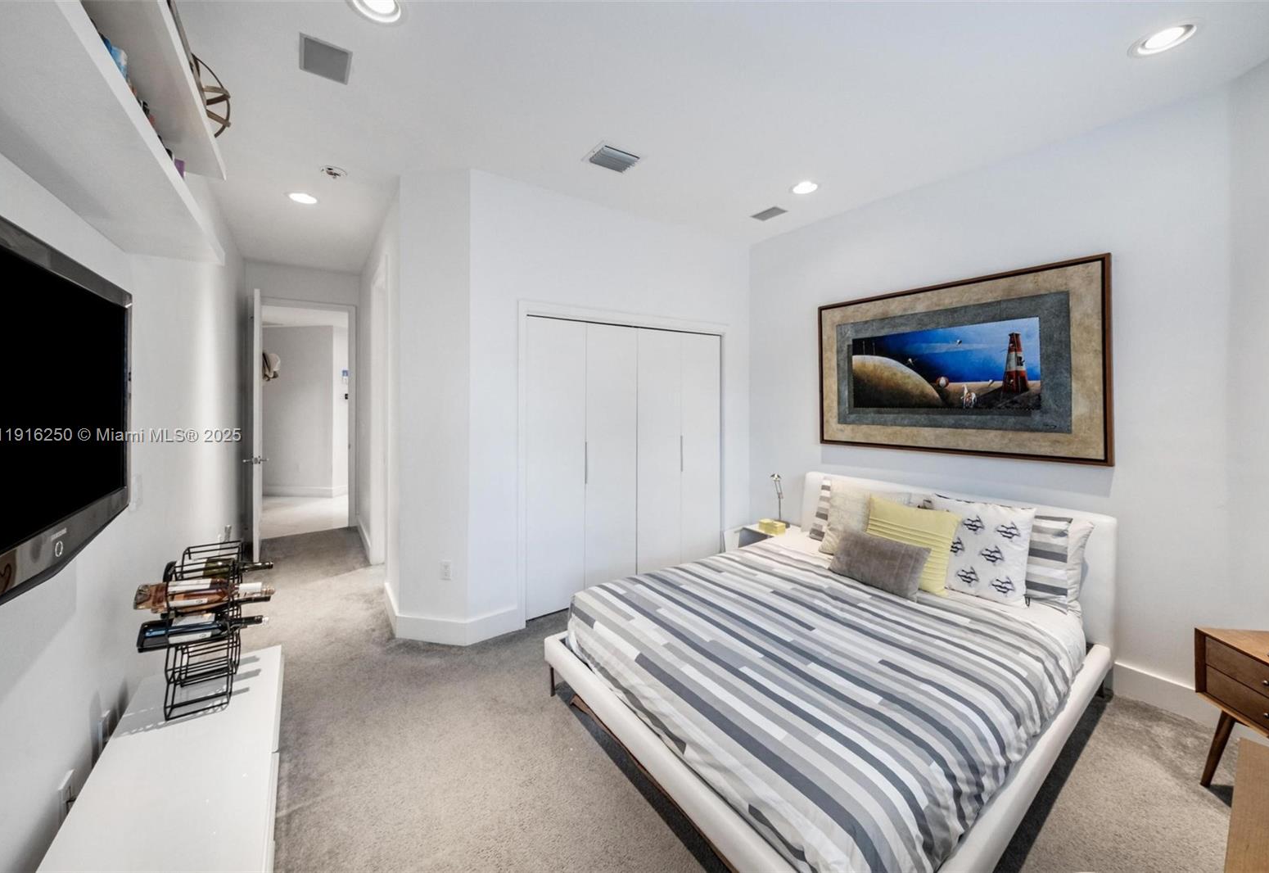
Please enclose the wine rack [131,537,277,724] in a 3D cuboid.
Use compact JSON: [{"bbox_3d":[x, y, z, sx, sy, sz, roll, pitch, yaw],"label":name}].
[{"bbox_3d":[-1.445,0.645,1.475,0.320,0.480,0.270,-2,3,-37],"label":"wine rack"}]

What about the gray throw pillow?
[{"bbox_3d":[1.230,0.600,2.192,0.120,0.250,0.430,41,-20,-27],"label":"gray throw pillow"}]

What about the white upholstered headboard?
[{"bbox_3d":[1.807,0.690,2.780,0.170,0.660,1.690,-2,3,-37],"label":"white upholstered headboard"}]

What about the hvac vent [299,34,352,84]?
[{"bbox_3d":[-1.296,-1.573,1.830,0.175,0.020,0.232,-2,3,-37],"label":"hvac vent"}]

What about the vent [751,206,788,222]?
[{"bbox_3d":[1.027,-1.701,3.344,0.150,0.020,0.220,-2,3,-37],"label":"vent"}]

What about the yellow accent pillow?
[{"bbox_3d":[1.379,0.516,2.204,0.130,0.400,0.430,26,-11,-27],"label":"yellow accent pillow"}]

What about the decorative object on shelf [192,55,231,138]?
[{"bbox_3d":[-1.439,-1.064,1.359,0.260,0.260,0.260,-2,3,-37],"label":"decorative object on shelf"}]

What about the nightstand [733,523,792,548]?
[{"bbox_3d":[1.135,0.959,3.500,0.430,0.450,0.380,-2,3,-37],"label":"nightstand"}]

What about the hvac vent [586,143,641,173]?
[{"bbox_3d":[-0.117,-1.637,2.587,0.255,0.025,0.210,-2,3,-37],"label":"hvac vent"}]

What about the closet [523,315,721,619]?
[{"bbox_3d":[-0.032,0.167,3.471,1.780,2.050,0.200,-1,2,-32],"label":"closet"}]

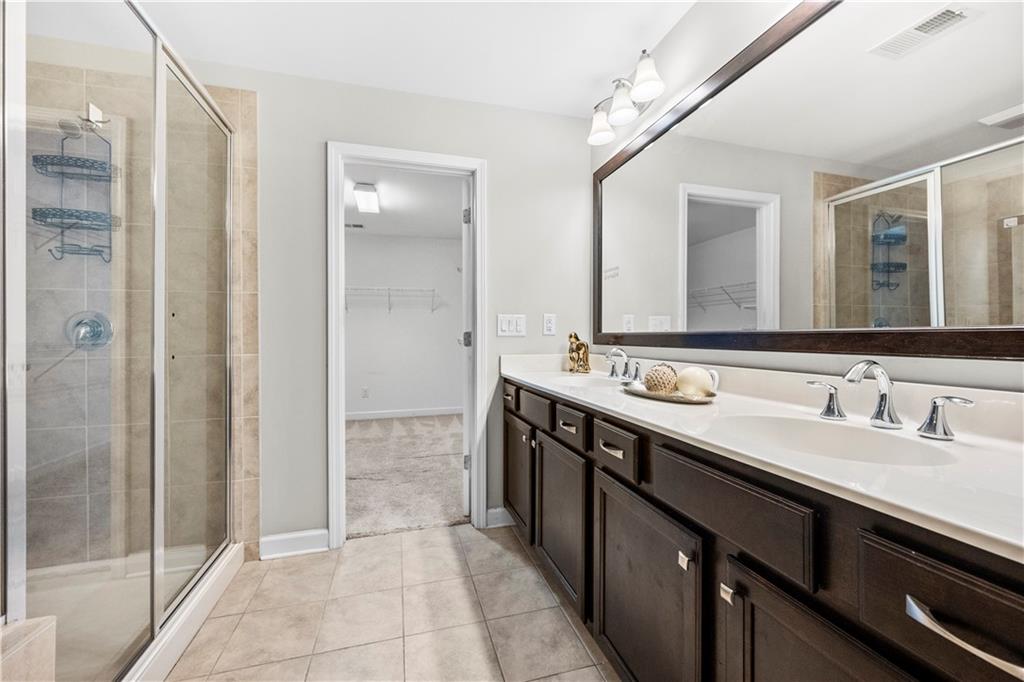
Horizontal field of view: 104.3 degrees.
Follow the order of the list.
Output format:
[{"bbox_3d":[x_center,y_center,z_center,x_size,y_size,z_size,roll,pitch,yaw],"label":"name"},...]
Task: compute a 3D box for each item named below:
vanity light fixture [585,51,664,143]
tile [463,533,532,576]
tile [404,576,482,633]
[{"bbox_3d":[0.550,-1.178,1.930,0.190,0.218,0.540,0,0,-16],"label":"vanity light fixture"},{"bbox_3d":[-0.077,1.088,2.026,0.303,0.010,0.303,0,0,-16],"label":"tile"},{"bbox_3d":[-0.288,1.089,1.648,0.303,0.010,0.303,0,0,-16],"label":"tile"}]

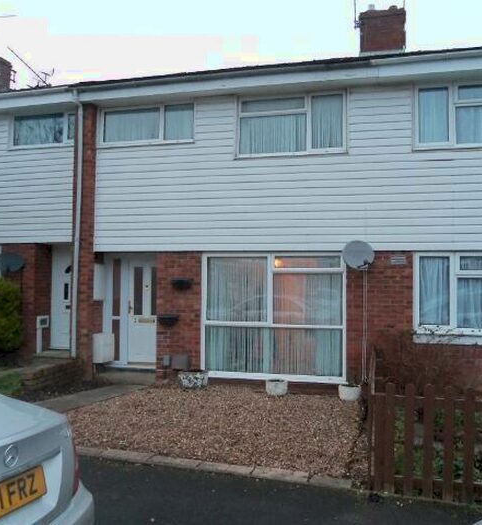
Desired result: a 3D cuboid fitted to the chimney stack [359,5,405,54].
[{"bbox_3d":[3.073,-4.909,12.283,0.930,1.080,0.500,0,-2,14],"label":"chimney stack"}]

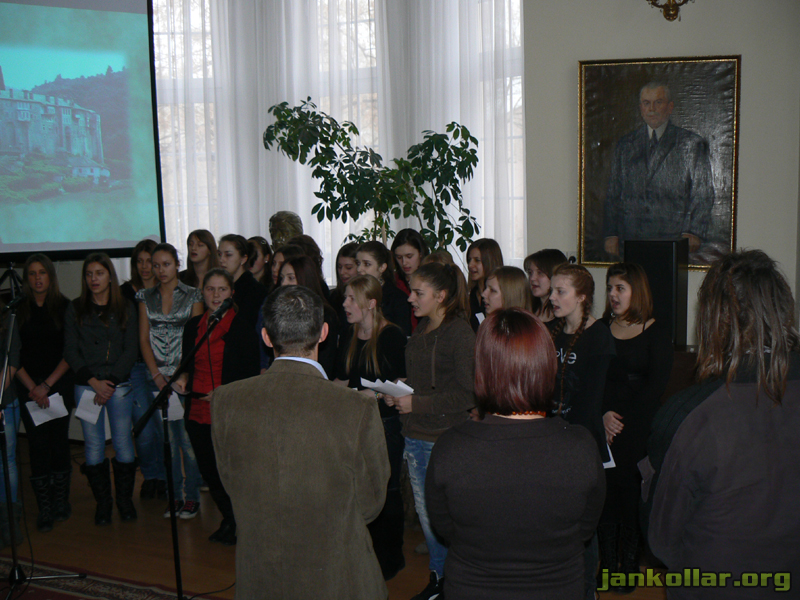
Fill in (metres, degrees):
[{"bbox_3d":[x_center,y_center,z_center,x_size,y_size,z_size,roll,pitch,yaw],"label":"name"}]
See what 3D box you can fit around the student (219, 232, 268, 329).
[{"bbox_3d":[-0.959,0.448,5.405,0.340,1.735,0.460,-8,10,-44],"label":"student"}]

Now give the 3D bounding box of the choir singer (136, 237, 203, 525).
[{"bbox_3d":[-1.420,0.501,5.173,0.430,1.705,0.340,-2,7,-3],"label":"choir singer"}]

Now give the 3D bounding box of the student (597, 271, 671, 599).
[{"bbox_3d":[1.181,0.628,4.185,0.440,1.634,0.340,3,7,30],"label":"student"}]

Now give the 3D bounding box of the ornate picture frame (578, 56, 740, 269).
[{"bbox_3d":[1.780,-0.933,5.750,1.080,1.440,0.060,0,6,12],"label":"ornate picture frame"}]

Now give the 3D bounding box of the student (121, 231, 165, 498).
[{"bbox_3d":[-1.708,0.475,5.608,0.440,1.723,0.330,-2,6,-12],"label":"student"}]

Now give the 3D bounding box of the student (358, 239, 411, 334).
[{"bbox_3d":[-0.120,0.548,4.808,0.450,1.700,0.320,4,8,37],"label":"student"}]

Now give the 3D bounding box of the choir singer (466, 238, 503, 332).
[{"bbox_3d":[0.561,0.464,5.202,0.450,1.685,0.330,4,9,38],"label":"choir singer"}]

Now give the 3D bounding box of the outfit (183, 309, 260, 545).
[{"bbox_3d":[-1.005,0.742,4.756,0.470,1.310,0.380,2,8,25],"label":"outfit"}]

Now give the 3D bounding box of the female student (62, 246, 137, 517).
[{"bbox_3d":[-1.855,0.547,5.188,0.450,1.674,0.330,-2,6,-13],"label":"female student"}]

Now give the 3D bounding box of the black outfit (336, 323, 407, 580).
[{"bbox_3d":[-0.137,0.789,4.287,0.380,1.290,0.460,-6,8,-31],"label":"black outfit"}]

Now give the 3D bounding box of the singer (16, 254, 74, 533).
[{"bbox_3d":[-2.159,0.566,5.082,0.410,1.668,0.320,-3,6,-16],"label":"singer"}]

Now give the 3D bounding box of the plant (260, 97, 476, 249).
[{"bbox_3d":[-0.189,-0.170,6.239,1.600,2.629,1.200,0,6,6],"label":"plant"}]

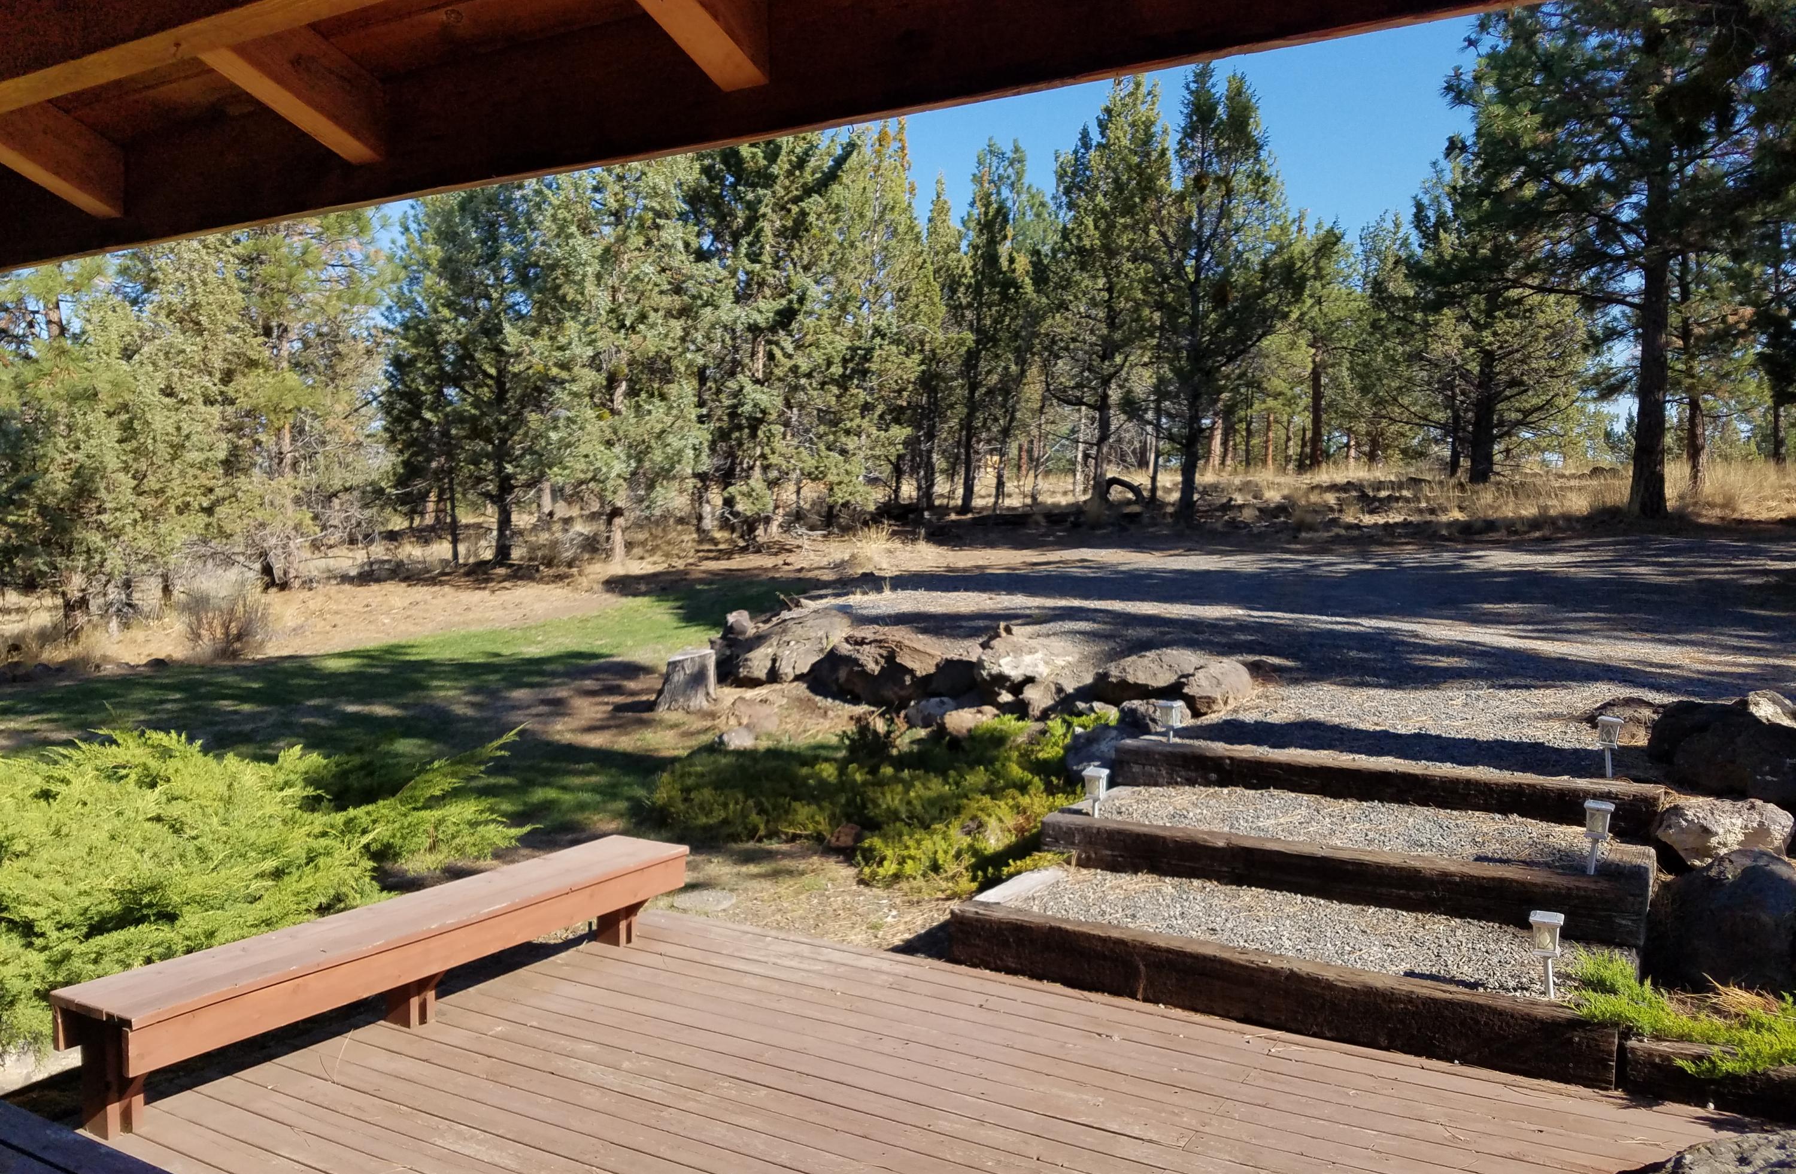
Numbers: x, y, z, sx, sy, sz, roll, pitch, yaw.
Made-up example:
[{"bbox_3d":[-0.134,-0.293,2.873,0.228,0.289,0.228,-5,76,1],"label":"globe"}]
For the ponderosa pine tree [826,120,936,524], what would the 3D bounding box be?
[{"bbox_3d":[-0.337,-5.490,27.000,2.600,8.500,2.600,0,2,-1],"label":"ponderosa pine tree"}]

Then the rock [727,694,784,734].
[{"bbox_3d":[-1.161,1.030,11.000,0.450,0.300,0.380,0,2,-6],"label":"rock"}]

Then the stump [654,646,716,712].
[{"bbox_3d":[-1.891,0.830,12.000,0.530,0.550,0.530,-1,3,-9],"label":"stump"}]

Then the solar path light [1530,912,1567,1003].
[{"bbox_3d":[2.214,1.255,4.600,0.110,0.295,0.110,1,3,32],"label":"solar path light"}]

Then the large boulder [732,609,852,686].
[{"bbox_3d":[-1.038,0.581,13.300,1.150,0.650,0.900,0,2,-4],"label":"large boulder"}]

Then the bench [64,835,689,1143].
[{"bbox_3d":[-1.750,1.403,5.041,0.447,0.423,2.443,1,3,32],"label":"bench"}]

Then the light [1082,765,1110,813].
[{"bbox_3d":[0.964,0.995,6.550,0.108,0.240,0.108,1,3,32],"label":"light"}]

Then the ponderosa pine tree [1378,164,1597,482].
[{"bbox_3d":[13.527,-6.078,31.000,4.600,7.100,4.600,1,3,23],"label":"ponderosa pine tree"}]

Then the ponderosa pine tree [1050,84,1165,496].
[{"bbox_3d":[4.510,-6.470,29.000,2.650,9.300,2.650,0,3,9],"label":"ponderosa pine tree"}]

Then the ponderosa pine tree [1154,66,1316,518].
[{"bbox_3d":[6.629,-5.802,26.500,3.100,8.900,3.100,0,3,14],"label":"ponderosa pine tree"}]

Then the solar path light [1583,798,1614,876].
[{"bbox_3d":[2.821,1.010,5.430,0.112,0.304,0.112,1,3,32],"label":"solar path light"}]

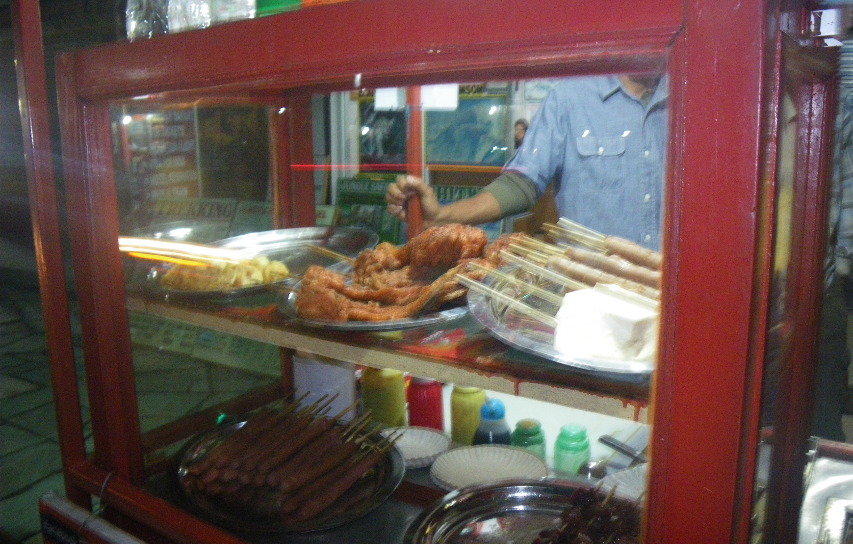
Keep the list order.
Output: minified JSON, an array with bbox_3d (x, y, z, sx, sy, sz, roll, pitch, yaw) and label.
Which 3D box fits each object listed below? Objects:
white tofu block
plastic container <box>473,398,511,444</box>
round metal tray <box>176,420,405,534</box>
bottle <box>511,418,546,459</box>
[{"bbox_3d":[0.206,0.054,0.734,0.097,0.058,0.112,-10,14,-41],"label":"white tofu block"},{"bbox_3d":[0.109,0.255,1.146,0.062,0.100,0.062,-1,10,0],"label":"plastic container"},{"bbox_3d":[-0.233,0.344,1.164,0.391,0.039,0.391,2,12,0],"label":"round metal tray"},{"bbox_3d":[0.166,0.274,1.105,0.058,0.075,0.058,-1,10,0],"label":"bottle"}]

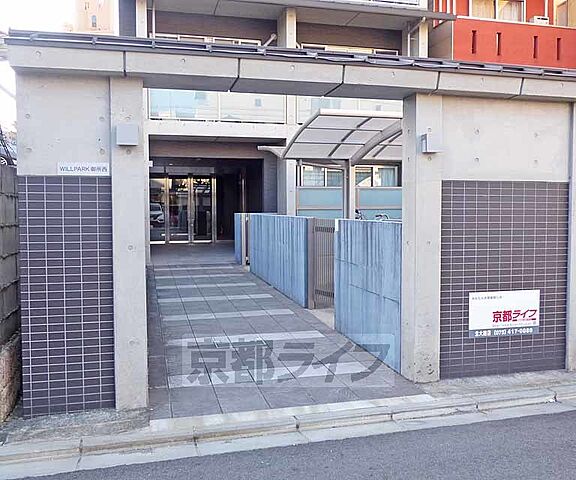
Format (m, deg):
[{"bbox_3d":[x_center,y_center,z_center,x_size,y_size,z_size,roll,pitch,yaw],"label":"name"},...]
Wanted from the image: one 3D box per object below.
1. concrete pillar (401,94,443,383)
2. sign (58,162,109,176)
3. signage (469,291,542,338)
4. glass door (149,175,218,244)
[{"bbox_3d":[0.987,-0.001,4.064,0.202,2.062,0.200,-1,3,-14],"label":"concrete pillar"},{"bbox_3d":[-1.245,-0.432,3.393,0.300,0.077,0.015,-1,3,-14],"label":"sign"},{"bbox_3d":[1.624,0.552,4.142,0.601,0.335,0.020,-1,3,-14],"label":"signage"},{"bbox_3d":[-3.224,-0.932,16.710,2.100,2.100,0.100,-1,3,-14],"label":"glass door"}]

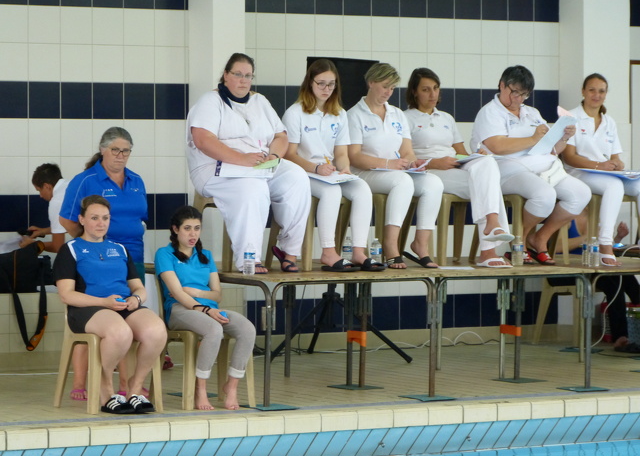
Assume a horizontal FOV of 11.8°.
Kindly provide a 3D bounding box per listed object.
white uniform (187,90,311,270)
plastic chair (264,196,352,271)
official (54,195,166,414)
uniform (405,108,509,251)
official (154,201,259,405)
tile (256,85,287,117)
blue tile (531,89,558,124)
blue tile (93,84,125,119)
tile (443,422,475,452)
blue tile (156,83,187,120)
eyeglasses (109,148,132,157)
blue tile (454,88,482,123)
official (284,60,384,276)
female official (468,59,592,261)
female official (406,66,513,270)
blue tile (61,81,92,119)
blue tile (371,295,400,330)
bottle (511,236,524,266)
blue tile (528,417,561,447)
[{"bbox_3d":[-0.439,-0.289,18.964,0.640,1.090,0.700,-1,2,-34],"label":"white uniform"},{"bbox_3d":[-0.034,-0.165,18.186,0.450,0.820,0.530,-1,2,-35],"label":"plastic chair"},{"bbox_3d":[-1.189,0.417,17.145,0.540,1.200,0.620,-1,2,-35],"label":"official"},{"bbox_3d":[0.893,-0.322,20.200,0.460,0.930,0.640,-1,2,-33],"label":"uniform"},{"bbox_3d":[-0.676,0.446,17.468,0.450,1.130,0.610,-1,2,-35],"label":"official"},{"bbox_3d":[-0.342,-0.873,21.636,0.245,0.245,0.012,-1,2,-35],"label":"tile"},{"bbox_3d":[1.713,-0.920,23.367,0.247,0.250,0.010,-1,2,-34],"label":"blue tile"},{"bbox_3d":[-1.458,-0.873,21.200,0.247,0.250,0.010,-1,2,-34],"label":"blue tile"},{"bbox_3d":[0.814,1.219,18.020,0.122,0.245,0.010,-1,46,-34],"label":"tile"},{"bbox_3d":[-1.023,-0.863,21.159,0.245,0.245,0.012,-1,2,-35],"label":"blue tile"},{"bbox_3d":[-1.198,-0.454,18.319,0.137,0.046,0.140,-1,7,-22],"label":"eyeglasses"},{"bbox_3d":[1.094,-0.911,22.944,0.247,0.250,0.010,-1,2,-34],"label":"blue tile"},{"bbox_3d":[0.101,-0.378,18.129,0.460,1.250,0.620,-1,2,-35],"label":"official"},{"bbox_3d":[1.385,-0.420,20.450,0.600,1.310,0.760,-1,2,-37],"label":"female official"},{"bbox_3d":[0.816,-0.369,18.642,0.480,1.210,0.660,-1,2,-35],"label":"female official"},{"bbox_3d":[-1.681,-0.880,21.343,0.252,0.254,0.010,-1,2,-34],"label":"blue tile"},{"bbox_3d":[0.475,0.624,22.554,0.247,0.250,0.010,-1,2,-34],"label":"blue tile"},{"bbox_3d":[1.292,0.149,20.198,0.067,0.192,0.067,-1,2,-34],"label":"bottle"},{"bbox_3d":[1.330,1.212,18.373,0.122,0.245,0.010,-1,46,-34],"label":"blue tile"}]

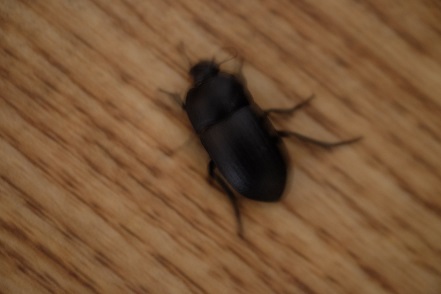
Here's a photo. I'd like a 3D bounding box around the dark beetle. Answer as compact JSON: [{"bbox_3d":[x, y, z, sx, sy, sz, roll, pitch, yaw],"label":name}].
[{"bbox_3d":[0.005,-0.002,0.118,0.017,0.006,0.018,-26,82,-6],"label":"dark beetle"}]

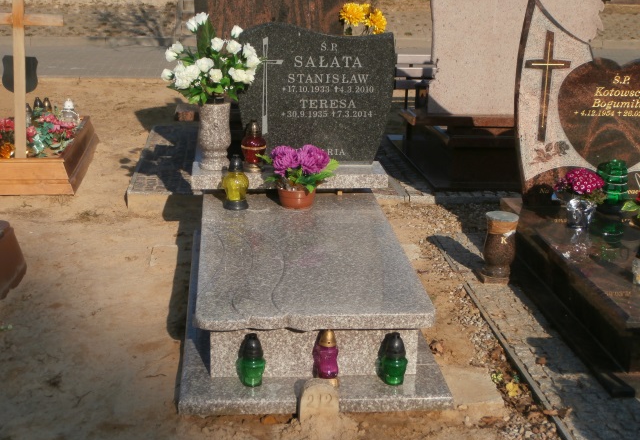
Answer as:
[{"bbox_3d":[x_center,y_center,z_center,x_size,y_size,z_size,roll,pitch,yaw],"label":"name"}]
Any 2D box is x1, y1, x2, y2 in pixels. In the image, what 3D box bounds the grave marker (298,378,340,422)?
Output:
[{"bbox_3d":[0.000,0.602,3.492,0.131,0.150,0.055,0,16,-5],"label":"grave marker"}]

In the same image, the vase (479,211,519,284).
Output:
[{"bbox_3d":[0.838,0.124,4.944,0.155,0.322,0.155,0,16,-5],"label":"vase"}]

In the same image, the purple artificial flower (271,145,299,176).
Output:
[{"bbox_3d":[-0.164,-0.276,4.880,0.130,0.131,0.133,0,16,-5],"label":"purple artificial flower"}]

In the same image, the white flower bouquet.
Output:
[{"bbox_3d":[-0.522,-0.772,5.067,0.468,0.402,0.405,0,16,-5],"label":"white flower bouquet"}]

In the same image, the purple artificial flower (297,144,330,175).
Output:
[{"bbox_3d":[-0.030,-0.279,4.891,0.158,0.127,0.138,0,16,-5],"label":"purple artificial flower"}]

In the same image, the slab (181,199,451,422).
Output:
[{"bbox_3d":[-0.085,0.256,4.379,0.925,0.298,1.822,0,16,-5],"label":"slab"}]

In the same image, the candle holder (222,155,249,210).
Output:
[{"bbox_3d":[-0.394,-0.185,4.885,0.120,0.253,0.120,0,16,-5],"label":"candle holder"}]

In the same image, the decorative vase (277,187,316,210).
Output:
[{"bbox_3d":[-0.113,-0.122,4.949,0.179,0.108,0.179,0,16,-5],"label":"decorative vase"}]

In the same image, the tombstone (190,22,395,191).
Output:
[{"bbox_3d":[-0.127,-0.553,5.134,0.992,0.754,0.322,0,16,-5],"label":"tombstone"}]

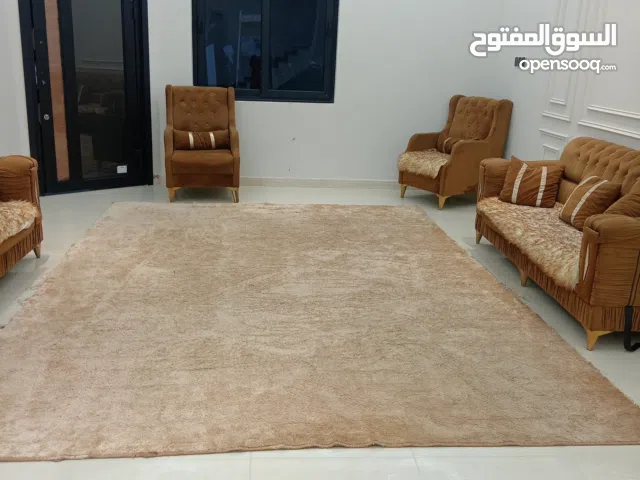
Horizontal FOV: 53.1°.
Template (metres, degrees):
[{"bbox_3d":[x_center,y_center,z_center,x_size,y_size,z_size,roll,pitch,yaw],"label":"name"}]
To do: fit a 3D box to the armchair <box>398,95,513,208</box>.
[{"bbox_3d":[1.370,-0.922,6.612,0.830,1.055,0.710,-8,19,-32],"label":"armchair"}]

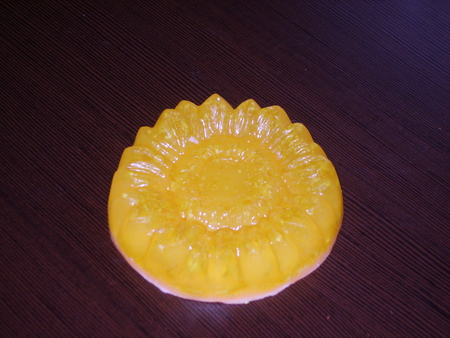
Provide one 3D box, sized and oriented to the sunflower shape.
[{"bbox_3d":[0.000,0.007,0.494,0.085,0.024,0.085,0,48,0],"label":"sunflower shape"}]

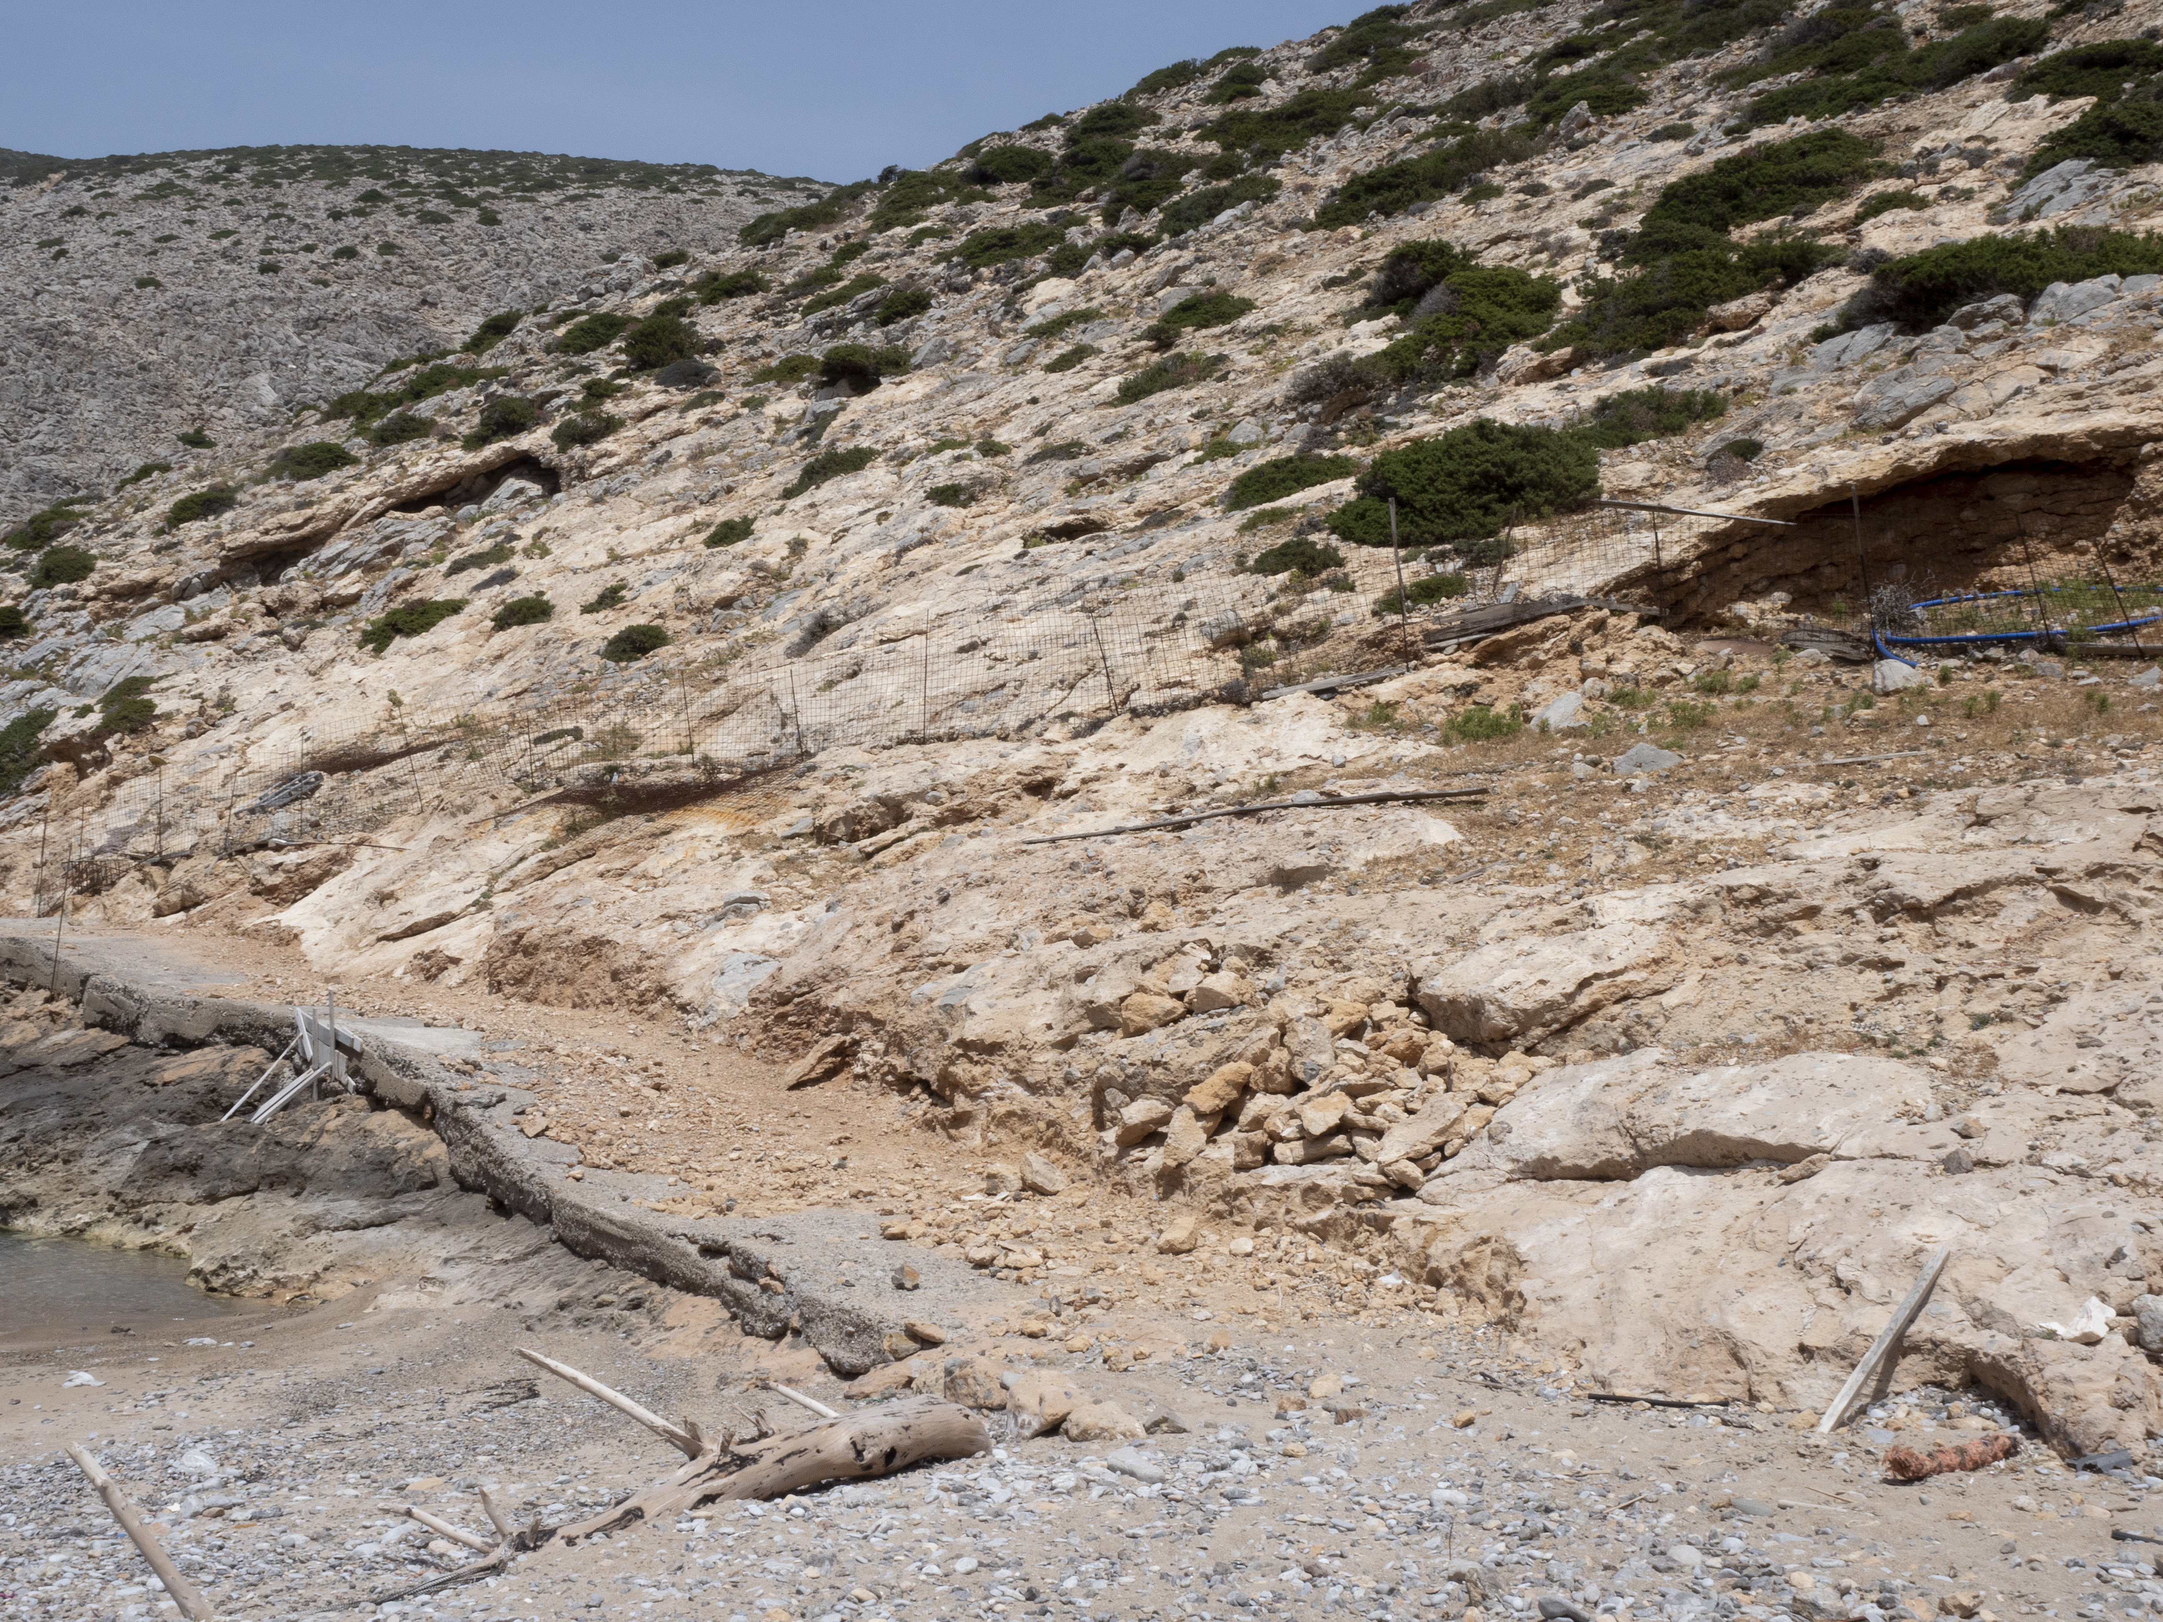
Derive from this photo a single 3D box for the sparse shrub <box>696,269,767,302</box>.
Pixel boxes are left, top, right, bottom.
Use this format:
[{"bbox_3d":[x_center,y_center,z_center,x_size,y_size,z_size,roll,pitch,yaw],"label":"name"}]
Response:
[{"bbox_3d":[-8.097,-12.176,58.000,1.647,0.784,1.318,0,-3,0],"label":"sparse shrub"}]

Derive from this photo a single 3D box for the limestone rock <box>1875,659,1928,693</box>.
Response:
[{"bbox_3d":[5.744,-0.947,17.500,0.370,0.240,0.300,0,-1,0],"label":"limestone rock"}]

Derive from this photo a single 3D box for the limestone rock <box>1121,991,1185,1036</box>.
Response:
[{"bbox_3d":[0.420,1.196,14.800,0.390,0.260,0.255,0,-3,0],"label":"limestone rock"}]

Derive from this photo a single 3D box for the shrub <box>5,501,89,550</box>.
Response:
[{"bbox_3d":[-21.947,-6.056,53.000,1.792,1.039,1.433,0,-3,0],"label":"shrub"}]

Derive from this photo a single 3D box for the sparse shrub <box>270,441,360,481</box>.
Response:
[{"bbox_3d":[-15.943,-7.295,52.000,1.841,0.761,1.657,0,-2,0],"label":"sparse shrub"}]

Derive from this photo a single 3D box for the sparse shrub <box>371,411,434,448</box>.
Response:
[{"bbox_3d":[-12.774,-7.181,47.000,1.140,0.601,0.999,0,-1,0],"label":"sparse shrub"}]

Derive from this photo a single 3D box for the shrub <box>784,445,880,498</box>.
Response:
[{"bbox_3d":[-3.313,-4.484,33.000,1.255,0.622,1.100,0,-1,0],"label":"shrub"}]

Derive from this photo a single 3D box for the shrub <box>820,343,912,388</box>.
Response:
[{"bbox_3d":[-3.879,-8.017,45.000,1.643,0.791,1.314,0,-3,0],"label":"shrub"}]

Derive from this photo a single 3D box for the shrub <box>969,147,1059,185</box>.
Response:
[{"bbox_3d":[-1.533,-14.444,56.000,1.910,0.818,1.673,0,-1,0],"label":"shrub"}]

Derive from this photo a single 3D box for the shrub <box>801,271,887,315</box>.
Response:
[{"bbox_3d":[-4.750,-10.361,50.000,1.700,0.800,1.300,0,-1,0],"label":"shrub"}]

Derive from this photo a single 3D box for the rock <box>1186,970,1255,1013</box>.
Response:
[{"bbox_3d":[0.764,0.991,13.700,0.359,0.209,0.305,0,-2,0],"label":"rock"}]

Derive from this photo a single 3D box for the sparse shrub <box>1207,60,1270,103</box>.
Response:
[{"bbox_3d":[4.401,-20.445,70.000,1.699,1.068,1.529,0,-2,0],"label":"sparse shrub"}]

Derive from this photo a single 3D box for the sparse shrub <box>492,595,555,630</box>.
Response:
[{"bbox_3d":[-7.139,-2.542,32.000,0.776,0.389,0.680,0,-1,0],"label":"sparse shrub"}]

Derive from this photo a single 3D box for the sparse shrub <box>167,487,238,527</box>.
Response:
[{"bbox_3d":[-17.578,-6.068,50.000,1.344,0.732,1.210,0,-2,0],"label":"sparse shrub"}]

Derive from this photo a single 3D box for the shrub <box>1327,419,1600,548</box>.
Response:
[{"bbox_3d":[3.438,-2.944,22.500,2.400,1.120,1.800,0,-1,0],"label":"shrub"}]

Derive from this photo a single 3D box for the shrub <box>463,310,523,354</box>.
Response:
[{"bbox_3d":[-16.493,-13.417,70.000,1.700,1.150,1.500,0,-1,0],"label":"shrub"}]

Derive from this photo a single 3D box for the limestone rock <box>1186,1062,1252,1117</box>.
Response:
[{"bbox_3d":[0.686,1.397,12.600,0.331,0.254,0.281,0,-2,0],"label":"limestone rock"}]

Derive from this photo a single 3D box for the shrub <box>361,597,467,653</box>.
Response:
[{"bbox_3d":[-10.949,-3.049,41.000,1.746,0.915,1.397,0,-3,0],"label":"shrub"}]

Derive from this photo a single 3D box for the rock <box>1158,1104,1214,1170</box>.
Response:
[{"bbox_3d":[0.553,1.722,13.200,0.295,0.348,0.256,0,-3,0],"label":"rock"}]

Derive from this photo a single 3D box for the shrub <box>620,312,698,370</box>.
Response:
[{"bbox_3d":[-9.615,-10.713,57.000,1.720,1.217,1.548,0,-2,0],"label":"shrub"}]

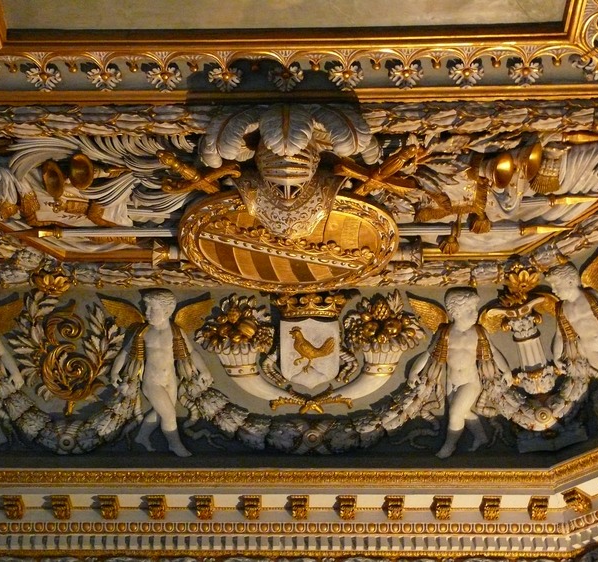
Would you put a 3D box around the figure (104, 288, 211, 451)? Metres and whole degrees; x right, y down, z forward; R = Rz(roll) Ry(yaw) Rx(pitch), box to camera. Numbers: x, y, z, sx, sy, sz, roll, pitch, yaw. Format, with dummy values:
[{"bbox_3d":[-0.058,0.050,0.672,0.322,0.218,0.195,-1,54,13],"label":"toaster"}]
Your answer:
[{"bbox_3d":[-0.826,0.543,7.462,0.583,0.922,0.233,0,-22,3],"label":"figure"}]

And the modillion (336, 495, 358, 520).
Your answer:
[{"bbox_3d":[0.271,1.253,7.053,0.093,0.084,0.140,0,-38,3],"label":"modillion"}]

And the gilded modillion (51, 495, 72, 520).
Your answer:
[{"bbox_3d":[-1.321,1.263,7.124,0.093,0.084,0.140,0,-38,3],"label":"gilded modillion"}]

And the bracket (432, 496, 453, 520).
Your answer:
[{"bbox_3d":[0.850,1.328,7.477,0.101,0.080,0.158,0,-36,2],"label":"bracket"}]

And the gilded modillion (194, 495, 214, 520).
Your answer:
[{"bbox_3d":[-0.519,1.258,7.089,0.093,0.084,0.140,0,-38,3],"label":"gilded modillion"}]

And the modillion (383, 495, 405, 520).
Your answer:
[{"bbox_3d":[0.570,1.329,7.487,0.101,0.080,0.158,0,-36,2],"label":"modillion"}]

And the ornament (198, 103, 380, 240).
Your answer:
[{"bbox_3d":[-0.056,-0.643,7.542,1.040,0.500,0.760,0,-81,2],"label":"ornament"}]

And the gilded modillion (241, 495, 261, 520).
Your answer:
[{"bbox_3d":[-0.270,1.333,7.514,0.101,0.080,0.158,0,-36,2],"label":"gilded modillion"}]

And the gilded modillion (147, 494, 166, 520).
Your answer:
[{"bbox_3d":[-0.829,1.336,7.533,0.101,0.080,0.158,0,-36,2],"label":"gilded modillion"}]

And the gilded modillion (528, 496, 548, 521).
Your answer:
[{"bbox_3d":[1.410,1.325,7.459,0.101,0.080,0.158,0,-36,2],"label":"gilded modillion"}]

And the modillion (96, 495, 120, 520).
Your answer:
[{"bbox_3d":[-1.058,1.262,7.113,0.093,0.084,0.140,0,-38,3],"label":"modillion"}]

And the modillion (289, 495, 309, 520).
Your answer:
[{"bbox_3d":[0.010,1.332,7.505,0.101,0.080,0.158,0,-36,2],"label":"modillion"}]

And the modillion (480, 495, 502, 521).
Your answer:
[{"bbox_3d":[1.060,1.248,7.018,0.093,0.084,0.140,0,-38,3],"label":"modillion"}]

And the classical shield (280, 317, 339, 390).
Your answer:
[{"bbox_3d":[0.068,0.430,7.503,0.333,0.420,0.058,0,-22,3],"label":"classical shield"}]

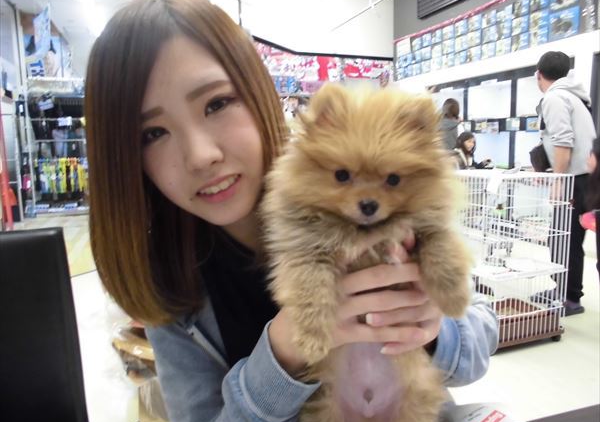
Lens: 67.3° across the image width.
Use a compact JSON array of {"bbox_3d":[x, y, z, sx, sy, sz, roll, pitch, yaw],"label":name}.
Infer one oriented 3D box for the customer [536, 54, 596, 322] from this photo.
[{"bbox_3d":[1.723,-0.189,2.993,0.480,1.680,0.420,-7,10,-39],"label":"customer"}]

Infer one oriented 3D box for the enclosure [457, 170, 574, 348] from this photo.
[{"bbox_3d":[1.110,0.246,2.635,0.526,0.921,0.626,-3,9,-22],"label":"enclosure"}]

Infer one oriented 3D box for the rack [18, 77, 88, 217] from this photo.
[{"bbox_3d":[-3.970,-1.016,7.491,1.050,2.120,0.500,-3,8,-21],"label":"rack"}]

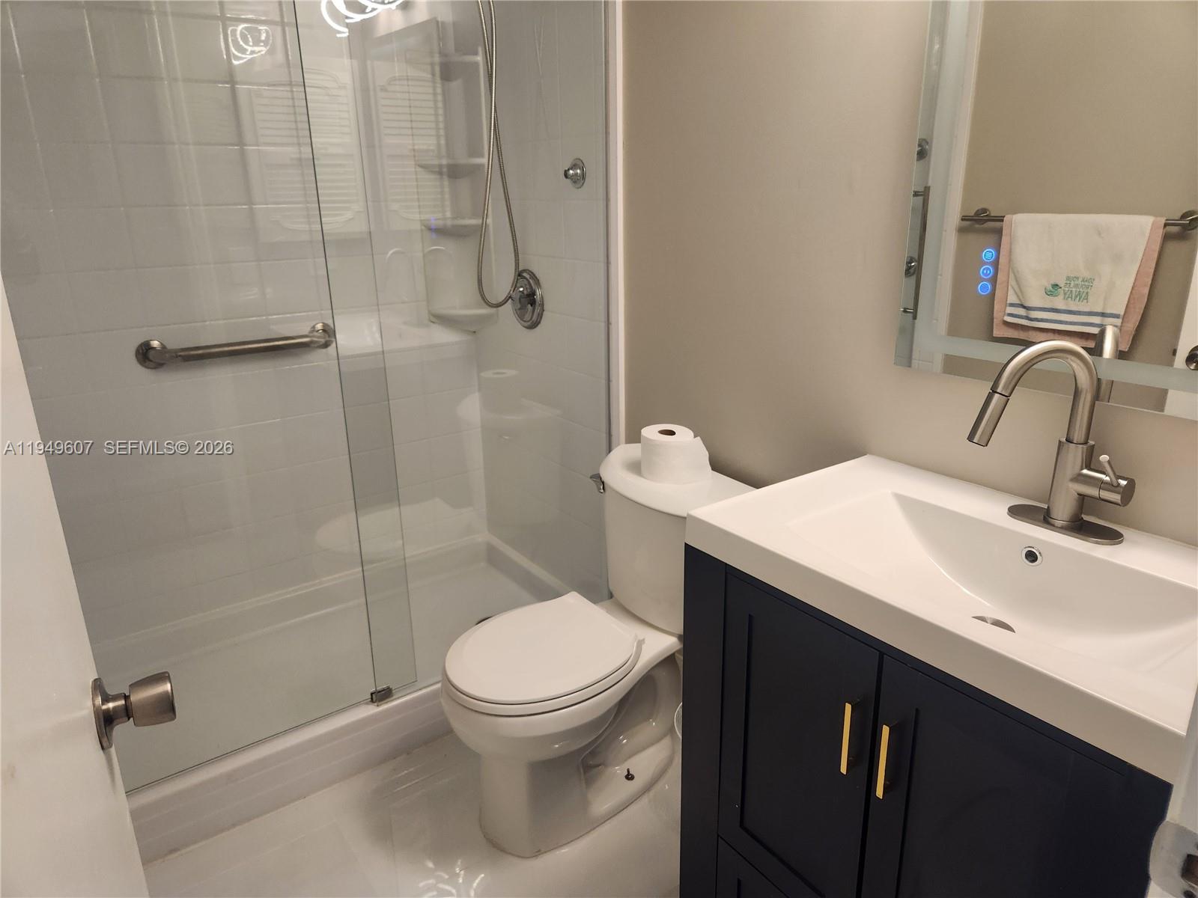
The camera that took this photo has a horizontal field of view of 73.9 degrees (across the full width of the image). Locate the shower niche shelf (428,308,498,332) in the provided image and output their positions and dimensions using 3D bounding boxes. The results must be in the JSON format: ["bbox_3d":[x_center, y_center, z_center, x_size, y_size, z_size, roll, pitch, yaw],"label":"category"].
[{"bbox_3d":[-0.435,-0.426,2.643,0.225,0.080,0.130,2,18,9],"label":"shower niche shelf"}]

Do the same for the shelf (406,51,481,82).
[{"bbox_3d":[-0.448,-1.158,2.411,0.220,0.063,0.130,2,18,9],"label":"shelf"}]

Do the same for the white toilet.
[{"bbox_3d":[-0.019,0.456,1.769,0.695,0.724,0.480,-13,21,-33],"label":"white toilet"}]

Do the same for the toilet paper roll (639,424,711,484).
[{"bbox_3d":[0.158,0.013,1.795,0.120,0.102,0.124,-13,21,-33],"label":"toilet paper roll"}]

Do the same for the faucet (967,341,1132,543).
[{"bbox_3d":[0.607,-0.009,1.095,0.236,0.278,0.152,-8,19,-21],"label":"faucet"}]

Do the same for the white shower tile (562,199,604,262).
[{"bbox_3d":[-0.047,-0.581,2.108,0.010,0.154,0.165,-13,21,-33],"label":"white shower tile"}]

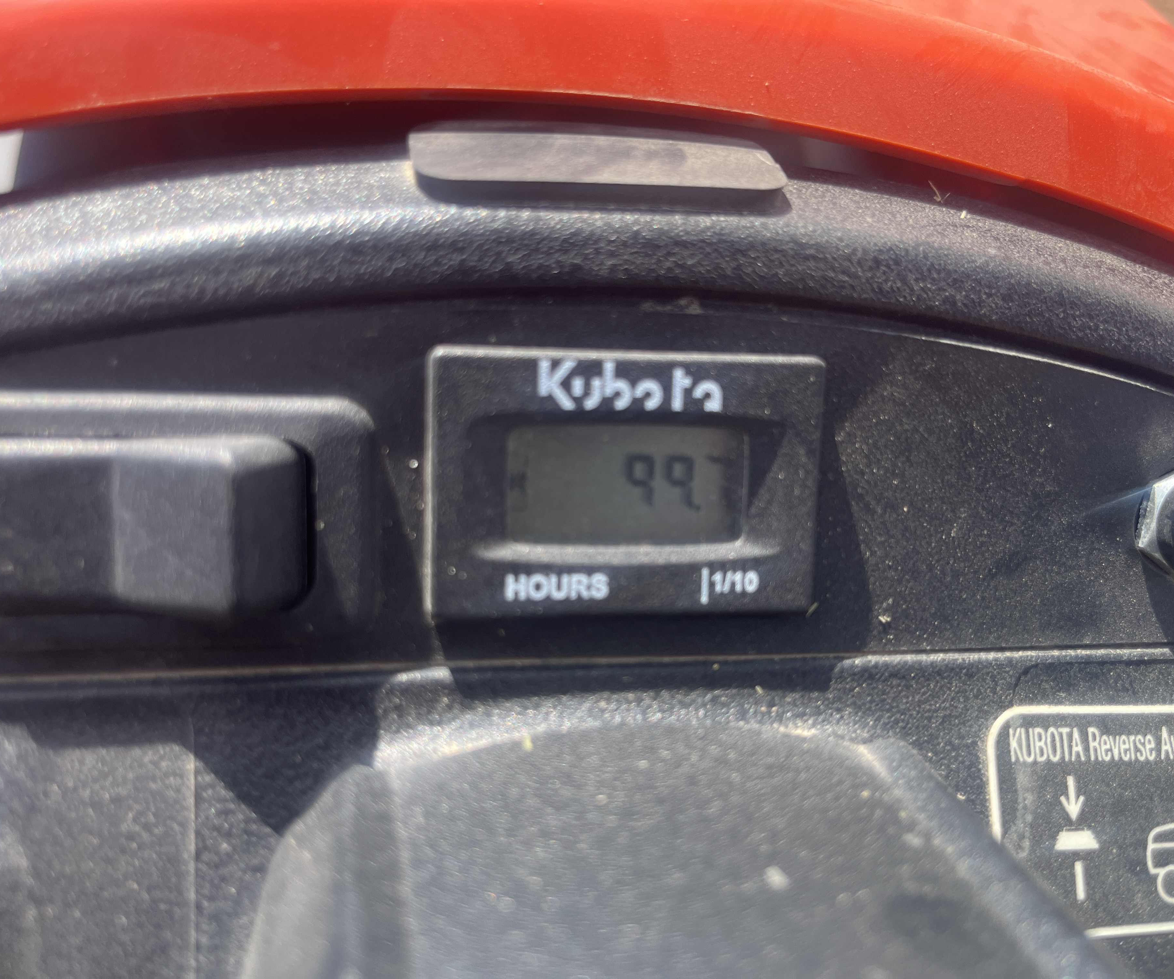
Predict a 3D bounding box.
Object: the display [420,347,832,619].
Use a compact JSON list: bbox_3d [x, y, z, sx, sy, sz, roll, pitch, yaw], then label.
[{"bbox_3d":[0.004,-0.001,0.117,0.045,0.031,0.010,1,7,-7],"label":"display"}]

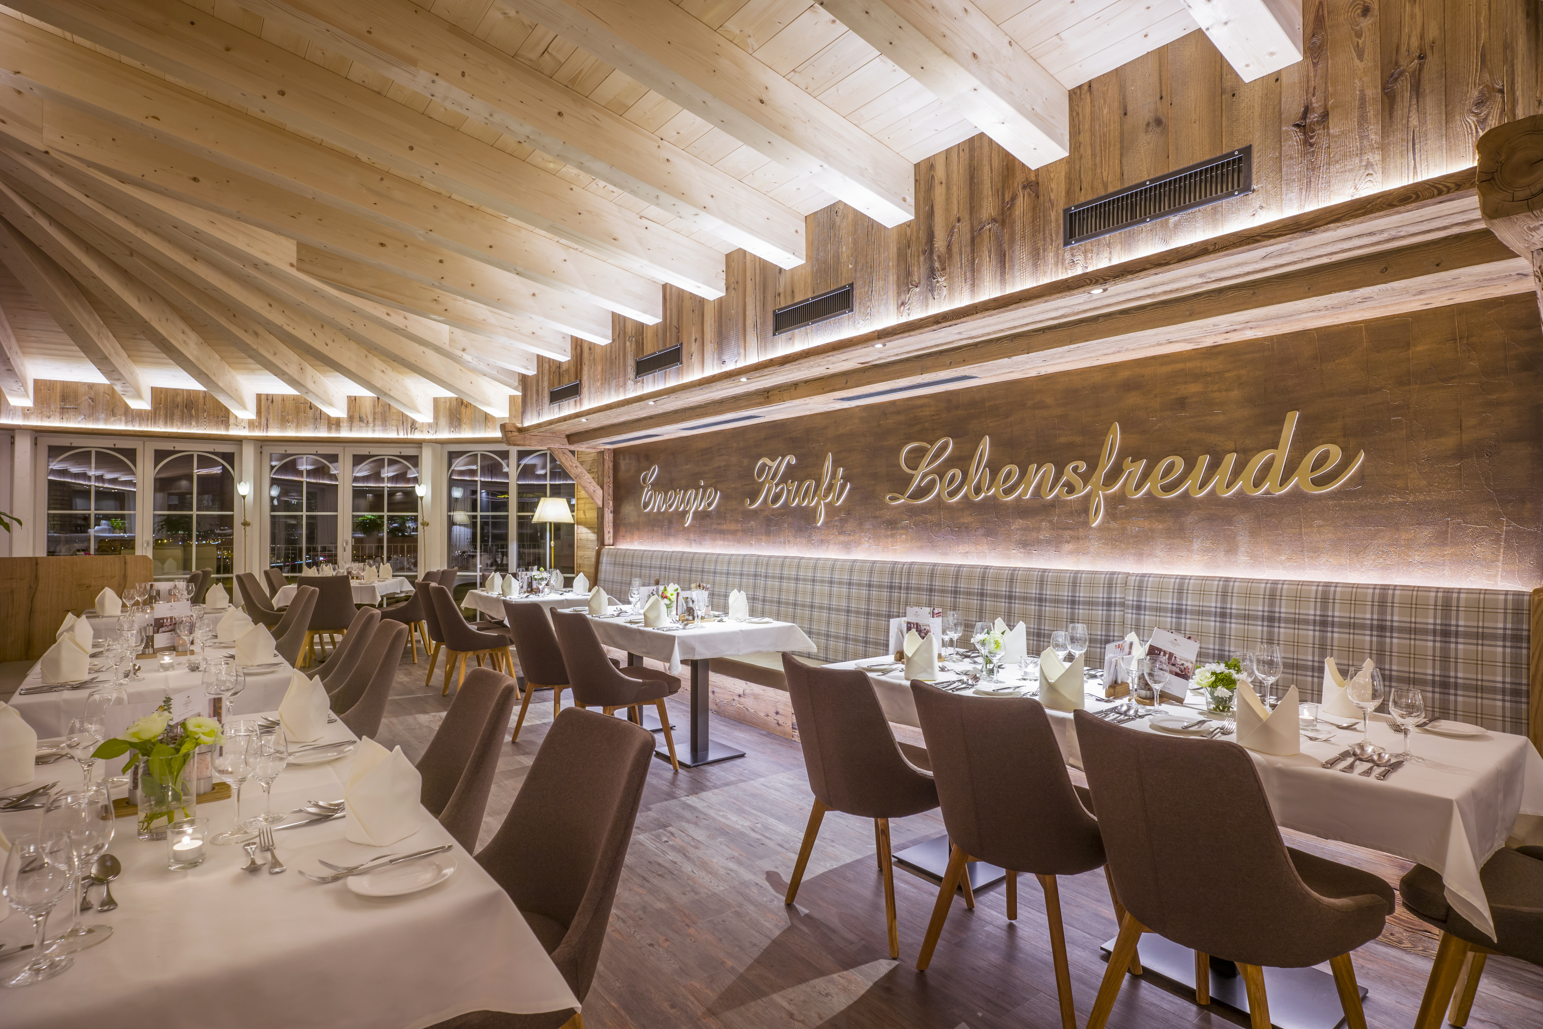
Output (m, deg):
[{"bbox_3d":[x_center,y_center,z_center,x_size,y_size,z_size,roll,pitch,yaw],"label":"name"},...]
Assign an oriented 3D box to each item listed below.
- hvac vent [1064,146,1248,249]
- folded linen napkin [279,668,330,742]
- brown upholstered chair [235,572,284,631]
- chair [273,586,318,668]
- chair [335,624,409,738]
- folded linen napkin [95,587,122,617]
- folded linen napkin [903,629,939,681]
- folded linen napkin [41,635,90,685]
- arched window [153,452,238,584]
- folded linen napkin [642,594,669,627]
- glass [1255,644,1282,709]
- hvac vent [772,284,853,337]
[{"bbox_3d":[1.322,-1.102,2.716,0.030,0.152,0.650,0,-1,-39],"label":"hvac vent"},{"bbox_3d":[-1.293,0.518,2.136,0.125,0.170,0.110,-1,-1,45],"label":"folded linen napkin"},{"bbox_3d":[-4.660,0.993,7.200,0.590,0.880,0.500,0,-1,-14],"label":"brown upholstered chair"},{"bbox_3d":[-3.575,0.973,5.448,0.600,0.870,0.490,0,-1,-39],"label":"chair"},{"bbox_3d":[-1.980,0.943,3.395,0.600,0.870,0.490,0,-1,-39],"label":"chair"},{"bbox_3d":[-4.274,0.561,4.978,0.138,0.172,0.120,1,-1,-39],"label":"folded linen napkin"},{"bbox_3d":[0.562,0.523,2.903,0.100,0.167,0.125,0,-1,-39],"label":"folded linen napkin"},{"bbox_3d":[-2.633,0.531,2.880,0.120,0.180,0.130,1,-1,-39],"label":"folded linen napkin"},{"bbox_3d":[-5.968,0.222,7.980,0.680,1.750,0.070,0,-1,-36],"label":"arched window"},{"bbox_3d":[-0.658,0.546,4.385,0.135,0.172,0.120,0,-1,-9],"label":"folded linen napkin"},{"bbox_3d":[1.498,0.494,2.324,0.086,0.202,0.086,0,-1,-39],"label":"glass"},{"bbox_3d":[0.215,-1.103,4.192,0.030,0.148,0.650,1,-1,-39],"label":"hvac vent"}]

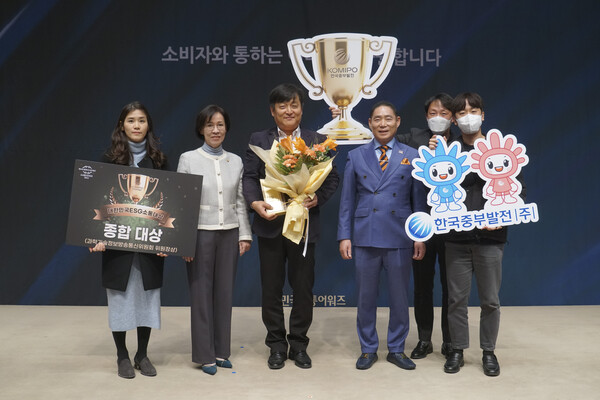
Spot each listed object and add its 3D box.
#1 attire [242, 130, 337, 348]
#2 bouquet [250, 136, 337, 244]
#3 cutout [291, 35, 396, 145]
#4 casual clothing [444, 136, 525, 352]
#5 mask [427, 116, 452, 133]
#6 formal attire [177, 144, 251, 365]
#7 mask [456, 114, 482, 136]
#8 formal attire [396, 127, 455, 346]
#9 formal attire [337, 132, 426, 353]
[{"bbox_3d":[-0.059,0.253,4.060,0.596,1.424,0.380,0,0,-2],"label":"attire"},{"bbox_3d":[-0.038,-0.056,3.840,0.508,0.638,0.290,0,0,0],"label":"bouquet"},{"bbox_3d":[0.270,-0.709,4.130,0.686,0.712,0.030,-2,0,3],"label":"cutout"},{"bbox_3d":[1.124,0.271,3.960,0.466,1.316,0.360,0,0,12],"label":"casual clothing"},{"bbox_3d":[0.921,-0.498,4.290,0.155,0.110,0.090,0,0,12],"label":"mask"},{"bbox_3d":[-0.538,0.334,4.020,0.451,1.355,0.280,0,0,-18],"label":"formal attire"},{"bbox_3d":[1.017,-0.453,3.900,0.150,0.120,0.090,0,0,14],"label":"mask"},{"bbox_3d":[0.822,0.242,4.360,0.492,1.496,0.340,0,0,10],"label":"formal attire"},{"bbox_3d":[0.507,0.286,4.090,0.543,1.347,0.290,0,0,7],"label":"formal attire"}]

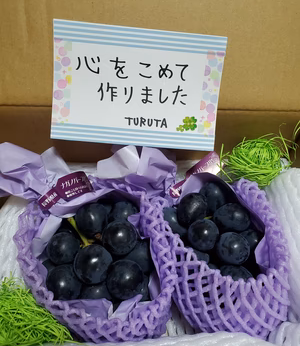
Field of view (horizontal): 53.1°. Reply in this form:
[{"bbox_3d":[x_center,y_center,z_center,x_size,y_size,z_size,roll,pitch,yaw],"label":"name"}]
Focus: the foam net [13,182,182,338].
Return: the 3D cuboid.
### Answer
[{"bbox_3d":[-0.045,0.081,0.262,0.126,0.090,0.123,2,42,0],"label":"foam net"}]

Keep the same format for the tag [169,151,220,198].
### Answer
[{"bbox_3d":[0.042,0.002,0.272,0.055,0.012,0.020,-32,70,-15],"label":"tag"}]

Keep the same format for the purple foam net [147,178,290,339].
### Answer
[{"bbox_3d":[0.058,0.079,0.275,0.116,0.090,0.115,2,42,0],"label":"purple foam net"}]

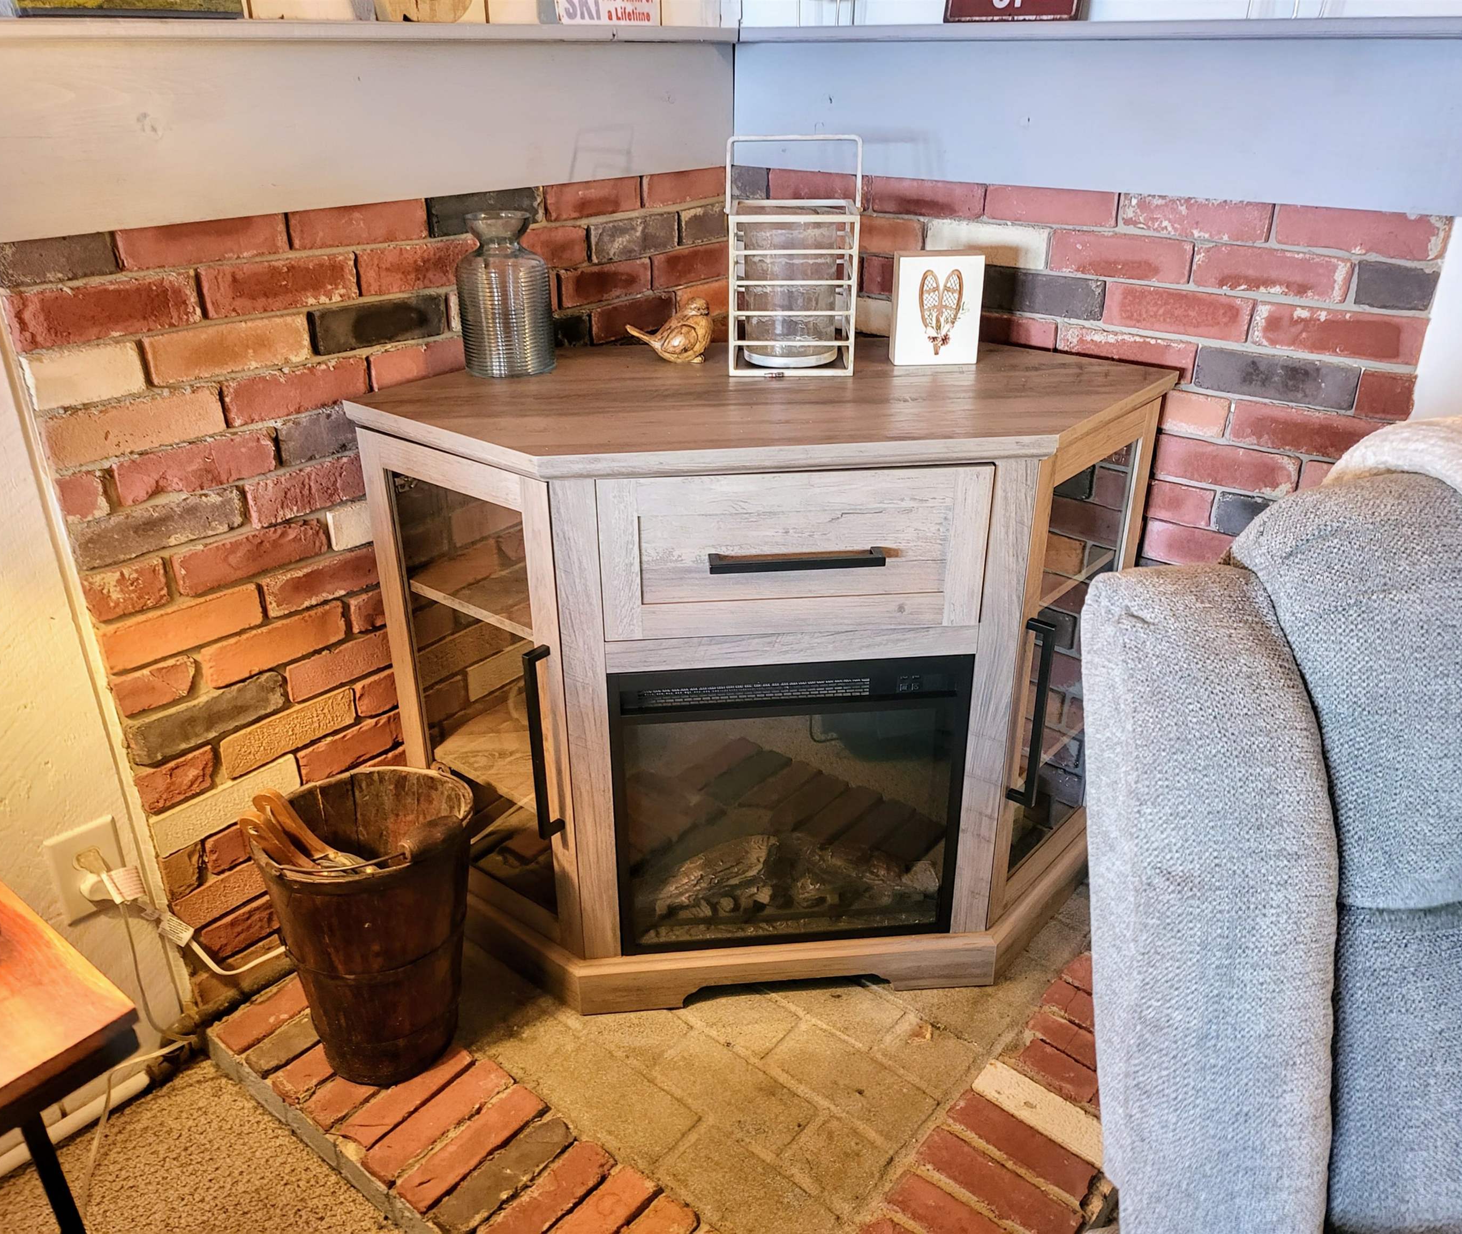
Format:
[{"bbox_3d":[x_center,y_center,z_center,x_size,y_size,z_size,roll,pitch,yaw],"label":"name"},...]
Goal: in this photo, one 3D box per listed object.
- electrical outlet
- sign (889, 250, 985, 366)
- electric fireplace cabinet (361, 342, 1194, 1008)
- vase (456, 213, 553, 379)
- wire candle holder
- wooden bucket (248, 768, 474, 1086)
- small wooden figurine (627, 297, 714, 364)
[{"bbox_3d":[-0.746,0.296,1.329,0.010,0.117,0.072,19,32,35],"label":"electrical outlet"},{"bbox_3d":[0.280,-0.420,1.557,0.113,0.144,0.041,-2,26,-2],"label":"sign"},{"bbox_3d":[0.057,0.062,1.654,1.086,0.805,0.519,-3,26,-5],"label":"electric fireplace cabinet"},{"bbox_3d":[-0.304,-0.435,1.534,0.121,0.201,0.121,-3,26,-5],"label":"vase"},{"bbox_3d":[0.084,-0.490,1.537,0.177,0.291,0.172,1,26,3],"label":"wire candle holder"},{"bbox_3d":[-0.450,0.409,1.473,0.260,0.345,0.260,-3,26,-5],"label":"wooden bucket"},{"bbox_3d":[-0.085,-0.402,1.595,0.122,0.085,0.056,2,26,4],"label":"small wooden figurine"}]

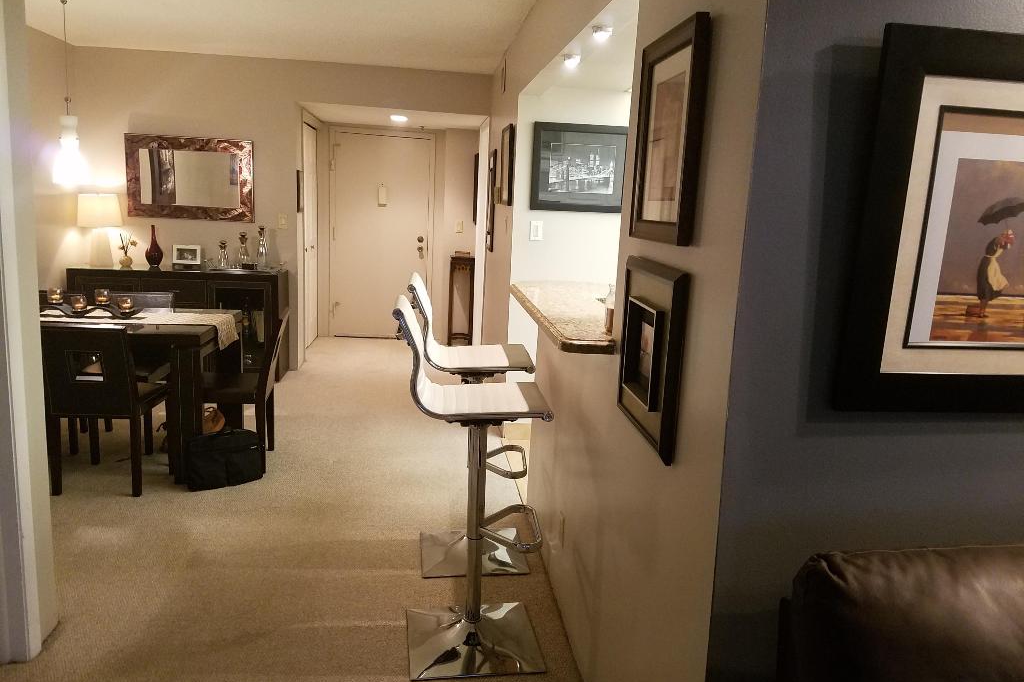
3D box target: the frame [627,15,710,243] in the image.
[{"bbox_3d":[0.336,-0.446,1.696,0.028,0.449,0.380,2,11,-7],"label":"frame"}]

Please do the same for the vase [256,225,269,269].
[{"bbox_3d":[-1.914,-0.717,5.922,0.087,0.332,0.087,2,10,-7],"label":"vase"}]

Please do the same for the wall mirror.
[{"bbox_3d":[-2.483,-1.251,5.950,0.950,0.625,0.040,2,11,-7],"label":"wall mirror"}]

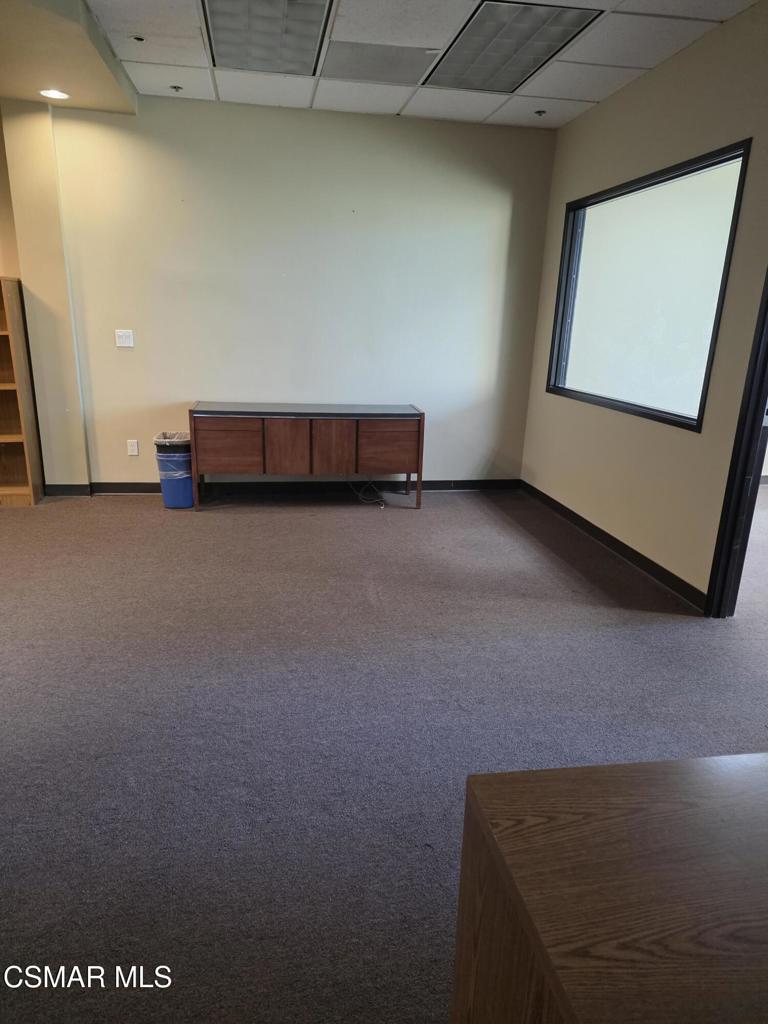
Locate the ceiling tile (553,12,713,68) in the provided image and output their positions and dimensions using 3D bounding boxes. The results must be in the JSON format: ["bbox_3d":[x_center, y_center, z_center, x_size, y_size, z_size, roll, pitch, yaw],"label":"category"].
[{"bbox_3d":[1.242,-2.351,3.404,0.550,0.022,0.610,-1,16,-10],"label":"ceiling tile"}]

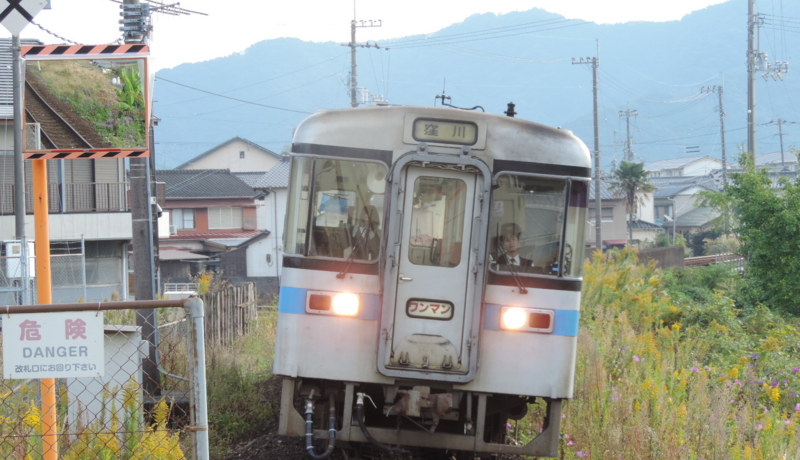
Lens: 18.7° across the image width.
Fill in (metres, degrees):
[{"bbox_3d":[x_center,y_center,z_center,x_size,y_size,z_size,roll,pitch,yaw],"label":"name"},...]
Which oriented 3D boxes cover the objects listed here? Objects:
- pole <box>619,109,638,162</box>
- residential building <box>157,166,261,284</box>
[{"bbox_3d":[18.362,-3.502,195.000,1.550,12.604,0.600,0,0,0],"label":"pole"},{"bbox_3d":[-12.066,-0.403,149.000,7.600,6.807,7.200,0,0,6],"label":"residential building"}]

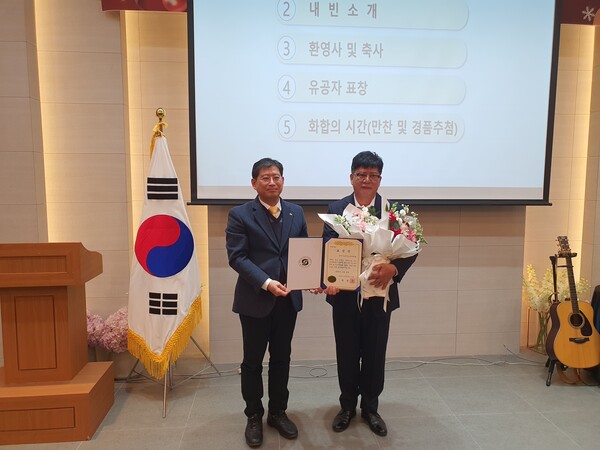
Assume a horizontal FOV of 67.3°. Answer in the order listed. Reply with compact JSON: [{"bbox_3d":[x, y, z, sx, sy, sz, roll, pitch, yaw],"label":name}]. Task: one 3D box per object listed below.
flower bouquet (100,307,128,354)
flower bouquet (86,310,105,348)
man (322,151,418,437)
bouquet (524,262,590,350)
[{"bbox_3d":[-1.465,0.866,3.700,0.370,0.400,0.370,-1,5,-4],"label":"flower bouquet"},{"bbox_3d":[-1.769,0.874,3.770,0.310,0.340,0.310,-1,5,-4],"label":"flower bouquet"},{"bbox_3d":[0.438,0.425,2.840,0.580,1.750,0.430,0,5,2],"label":"man"},{"bbox_3d":[2.350,0.770,4.130,0.570,0.780,0.400,-1,5,-4],"label":"bouquet"}]

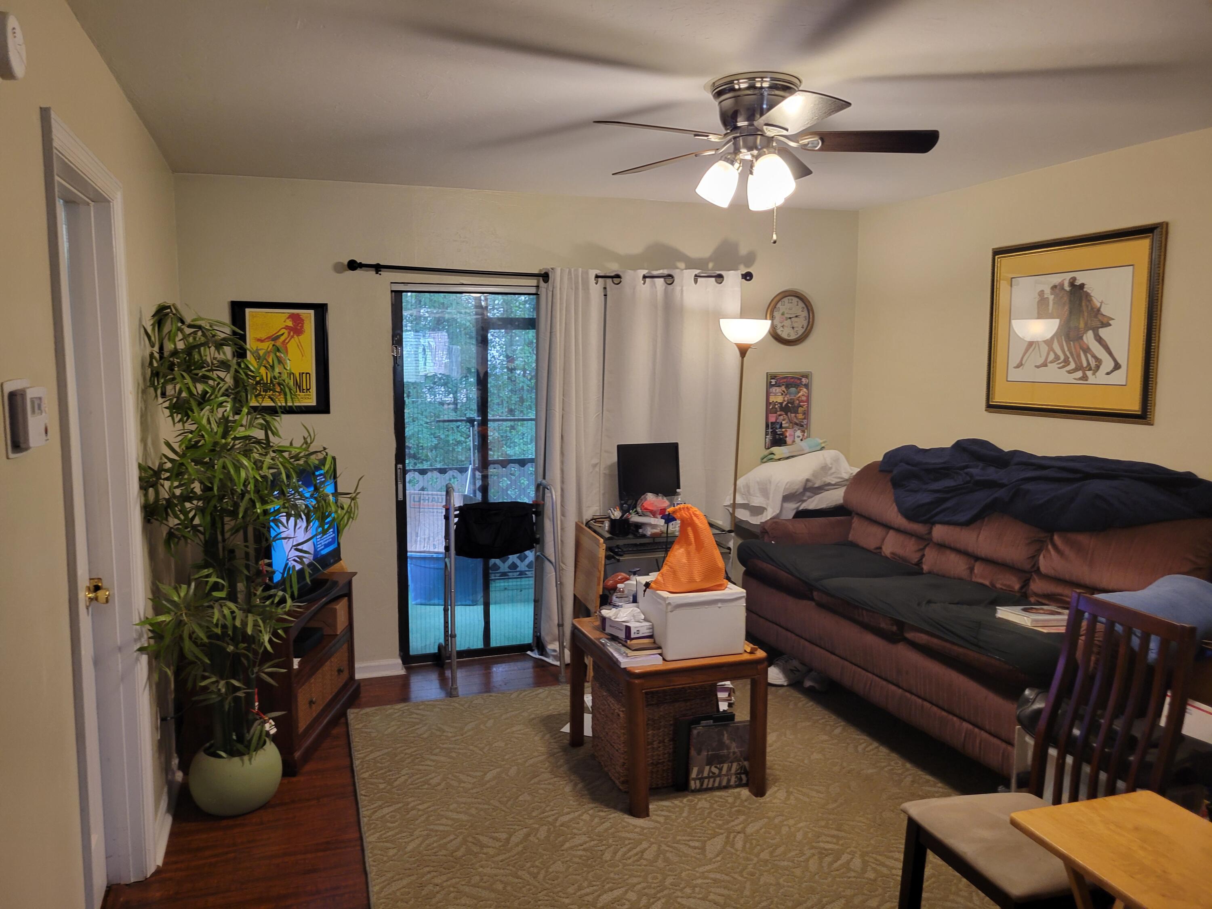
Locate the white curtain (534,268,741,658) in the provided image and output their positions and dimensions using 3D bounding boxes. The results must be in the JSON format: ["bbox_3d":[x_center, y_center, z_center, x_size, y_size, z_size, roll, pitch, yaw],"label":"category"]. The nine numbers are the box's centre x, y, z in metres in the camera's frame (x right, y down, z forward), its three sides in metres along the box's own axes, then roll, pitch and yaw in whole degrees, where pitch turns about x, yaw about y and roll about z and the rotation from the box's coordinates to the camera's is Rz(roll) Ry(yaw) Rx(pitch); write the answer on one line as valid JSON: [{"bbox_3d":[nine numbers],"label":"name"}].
[{"bbox_3d":[0.185,0.056,4.892,1.158,2.052,0.120,-2,6,-19],"label":"white curtain"}]

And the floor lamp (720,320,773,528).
[{"bbox_3d":[0.679,0.202,4.733,0.295,1.800,0.295,0,6,-20],"label":"floor lamp"}]

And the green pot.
[{"bbox_3d":[-1.324,1.155,3.261,0.310,0.210,0.310,-2,7,-19],"label":"green pot"}]

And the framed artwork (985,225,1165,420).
[{"bbox_3d":[1.956,-0.538,3.869,0.035,0.760,0.875,-2,7,-19],"label":"framed artwork"}]

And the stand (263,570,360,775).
[{"bbox_3d":[-1.389,0.889,3.870,0.440,0.605,0.840,0,6,1],"label":"stand"}]

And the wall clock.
[{"bbox_3d":[1.048,-0.776,5.153,0.305,0.308,0.045,-2,7,-19],"label":"wall clock"}]

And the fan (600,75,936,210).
[{"bbox_3d":[0.458,-0.948,2.814,1.100,0.371,1.100,-2,6,-19],"label":"fan"}]

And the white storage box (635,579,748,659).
[{"bbox_3d":[0.316,0.600,3.429,0.318,0.237,0.315,-2,6,-19],"label":"white storage box"}]

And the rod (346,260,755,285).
[{"bbox_3d":[-0.203,-0.934,4.654,2.169,0.050,0.070,-2,6,-19],"label":"rod"}]

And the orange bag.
[{"bbox_3d":[0.299,0.336,3.306,0.280,0.300,0.170,-1,6,-10],"label":"orange bag"}]

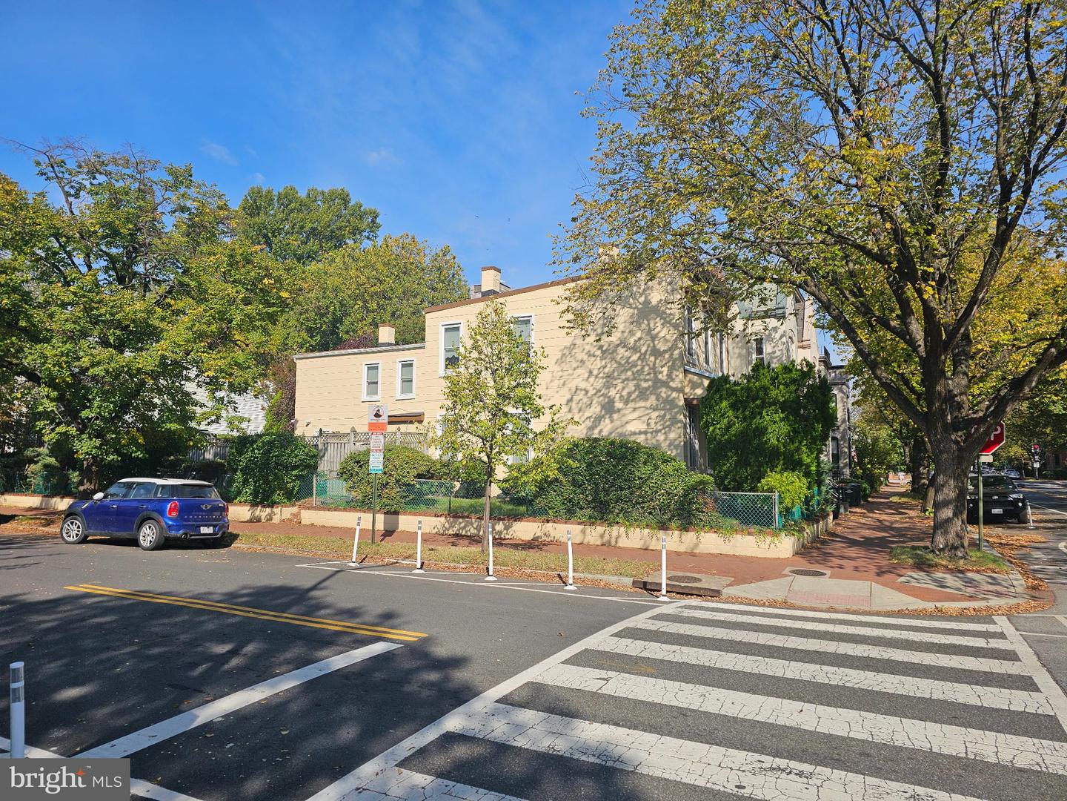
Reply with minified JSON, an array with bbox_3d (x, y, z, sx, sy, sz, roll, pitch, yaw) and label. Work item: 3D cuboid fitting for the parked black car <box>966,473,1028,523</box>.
[{"bbox_3d":[16.719,3.514,25.952,1.850,1.680,4.600,-3,-6,27],"label":"parked black car"}]

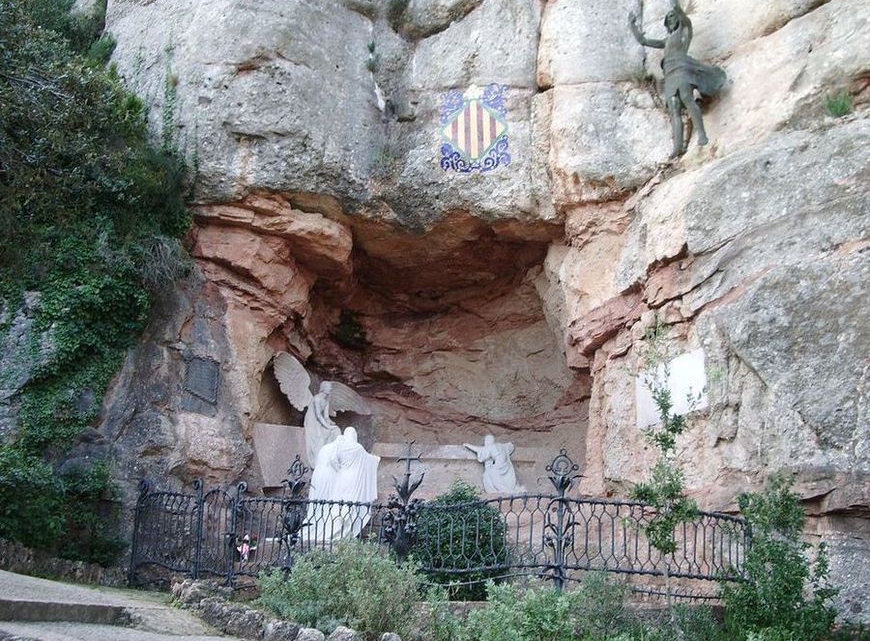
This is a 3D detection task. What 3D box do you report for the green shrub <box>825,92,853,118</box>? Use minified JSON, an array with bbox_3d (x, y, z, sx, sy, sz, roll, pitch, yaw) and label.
[{"bbox_3d":[6.858,-3.671,17.500,0.450,0.420,0.380,2,-13,0],"label":"green shrub"}]

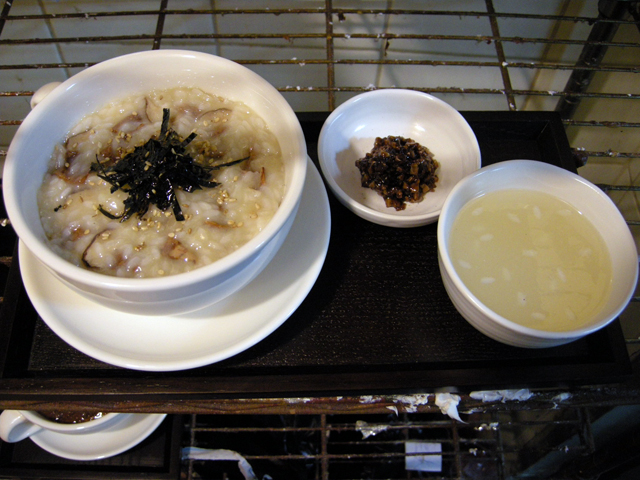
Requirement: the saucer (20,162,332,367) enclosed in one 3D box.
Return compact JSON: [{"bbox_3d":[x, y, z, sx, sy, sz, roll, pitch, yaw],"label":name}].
[{"bbox_3d":[-0.080,-0.005,0.375,0.176,0.023,0.176,1,60,-1],"label":"saucer"}]

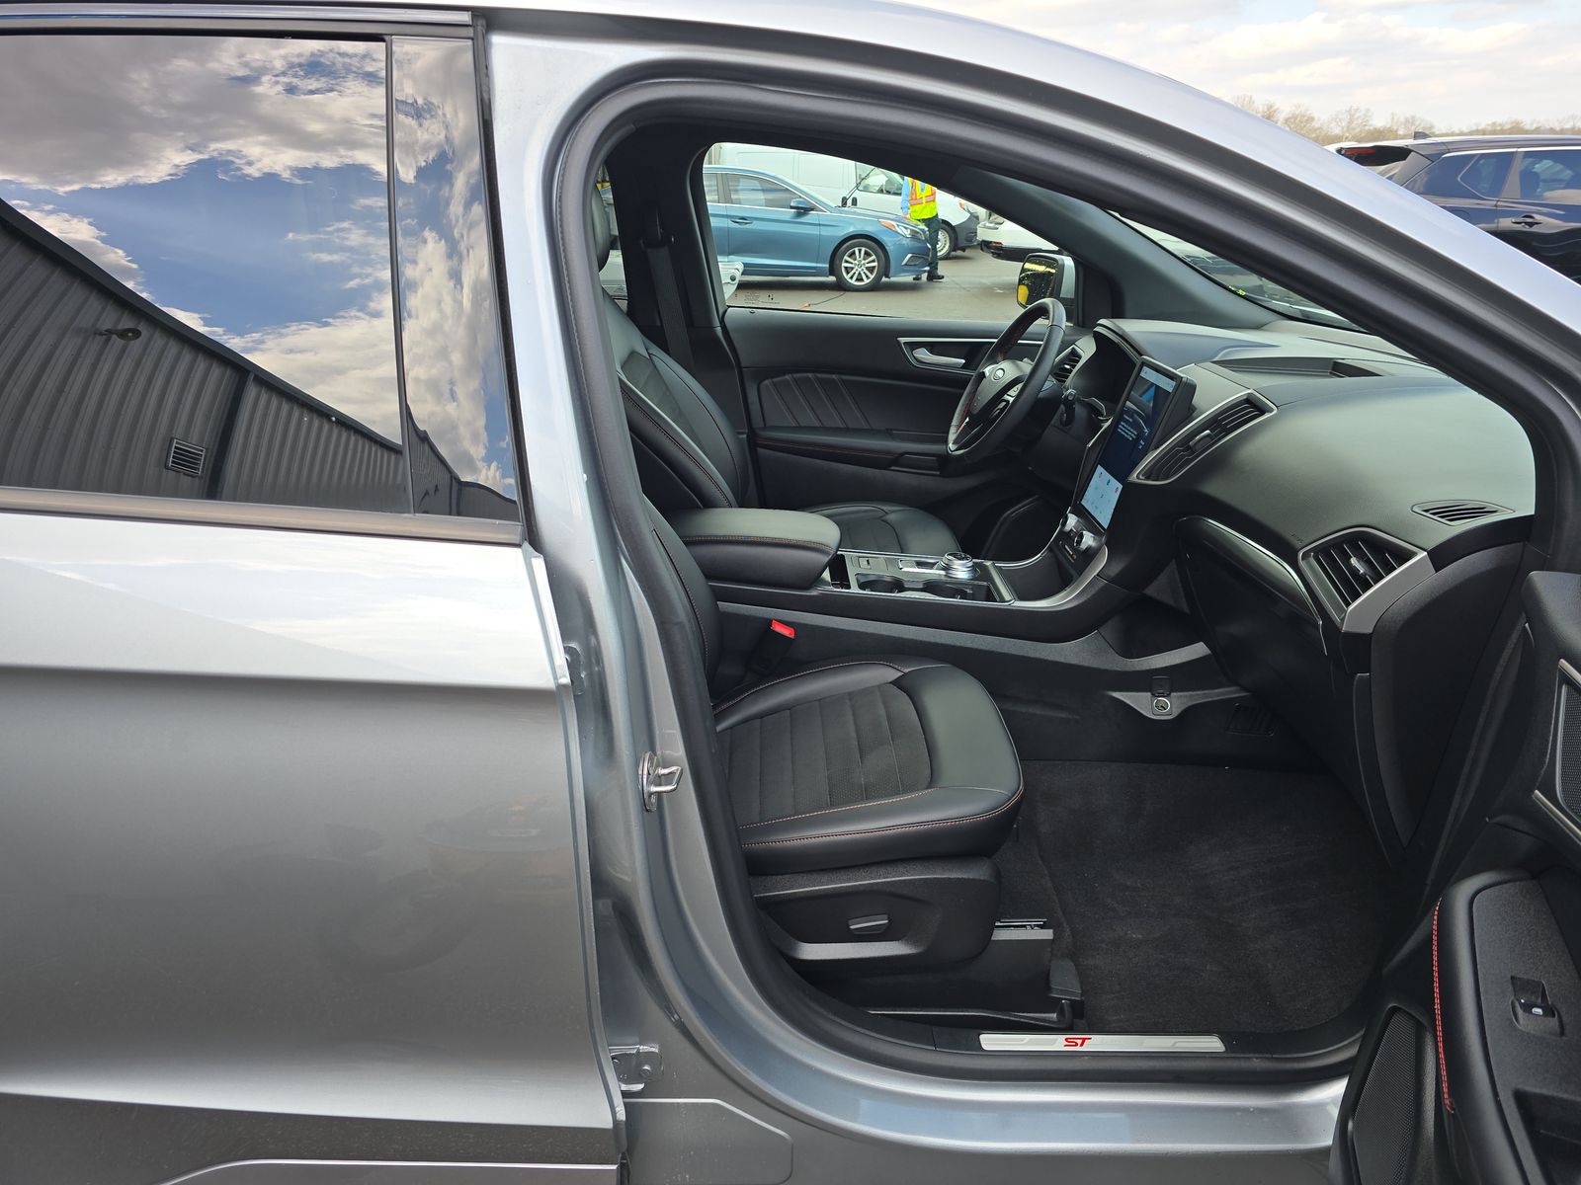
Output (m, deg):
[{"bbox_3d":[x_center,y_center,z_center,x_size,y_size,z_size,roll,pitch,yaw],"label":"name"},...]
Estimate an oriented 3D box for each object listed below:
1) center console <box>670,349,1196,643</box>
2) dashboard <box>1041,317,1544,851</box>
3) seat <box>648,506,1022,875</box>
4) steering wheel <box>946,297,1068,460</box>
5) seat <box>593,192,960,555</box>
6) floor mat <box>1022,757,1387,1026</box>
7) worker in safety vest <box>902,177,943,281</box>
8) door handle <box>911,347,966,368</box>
[{"bbox_3d":[0.165,-0.155,1.837,0.920,0.470,0.280,0,22,0],"label":"center console"},{"bbox_3d":[0.815,-0.184,1.831,0.620,0.490,1.420,0,22,0],"label":"dashboard"},{"bbox_3d":[-0.077,-0.055,1.471,0.830,0.920,0.530,0,22,0],"label":"seat"},{"bbox_3d":[0.458,-0.429,2.155,0.110,0.370,0.370,30,19,-12],"label":"steering wheel"},{"bbox_3d":[-0.076,-0.350,2.161,0.845,0.930,0.530,0,22,0],"label":"seat"},{"bbox_3d":[0.643,0.451,1.633,0.510,0.080,0.520,0,22,0],"label":"floor mat"},{"bbox_3d":[1.905,-5.264,14.671,0.530,1.750,0.380,-12,25,-27],"label":"worker in safety vest"},{"bbox_3d":[0.345,-0.548,2.446,0.135,0.050,0.040,0,22,0],"label":"door handle"}]

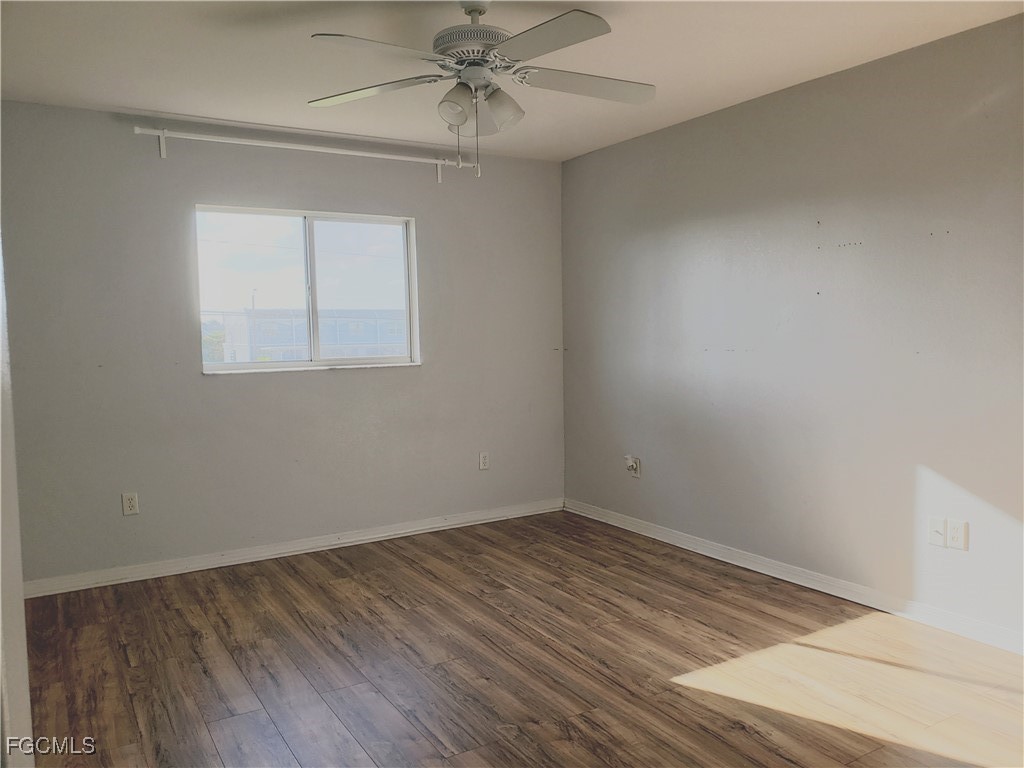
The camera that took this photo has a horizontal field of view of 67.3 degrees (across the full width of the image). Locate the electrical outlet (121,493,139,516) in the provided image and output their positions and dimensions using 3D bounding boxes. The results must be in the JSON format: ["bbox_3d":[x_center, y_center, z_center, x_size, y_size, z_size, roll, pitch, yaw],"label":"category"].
[{"bbox_3d":[-1.990,0.628,4.008,0.071,0.116,0.009,-4,5,-30],"label":"electrical outlet"}]

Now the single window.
[{"bbox_3d":[-1.144,-0.538,4.471,1.264,0.899,0.090,-4,5,-30],"label":"single window"}]

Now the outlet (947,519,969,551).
[{"bbox_3d":[1.810,0.616,3.135,0.010,0.116,0.071,-4,5,-32],"label":"outlet"}]

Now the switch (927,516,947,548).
[{"bbox_3d":[1.767,0.615,3.197,0.018,0.116,0.071,-4,5,-32],"label":"switch"}]

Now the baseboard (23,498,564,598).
[{"bbox_3d":[-1.052,0.935,4.587,3.305,0.085,0.016,-4,5,-30],"label":"baseboard"}]

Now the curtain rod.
[{"bbox_3d":[-1.065,-1.278,4.375,1.945,0.128,0.092,-4,5,-30],"label":"curtain rod"}]

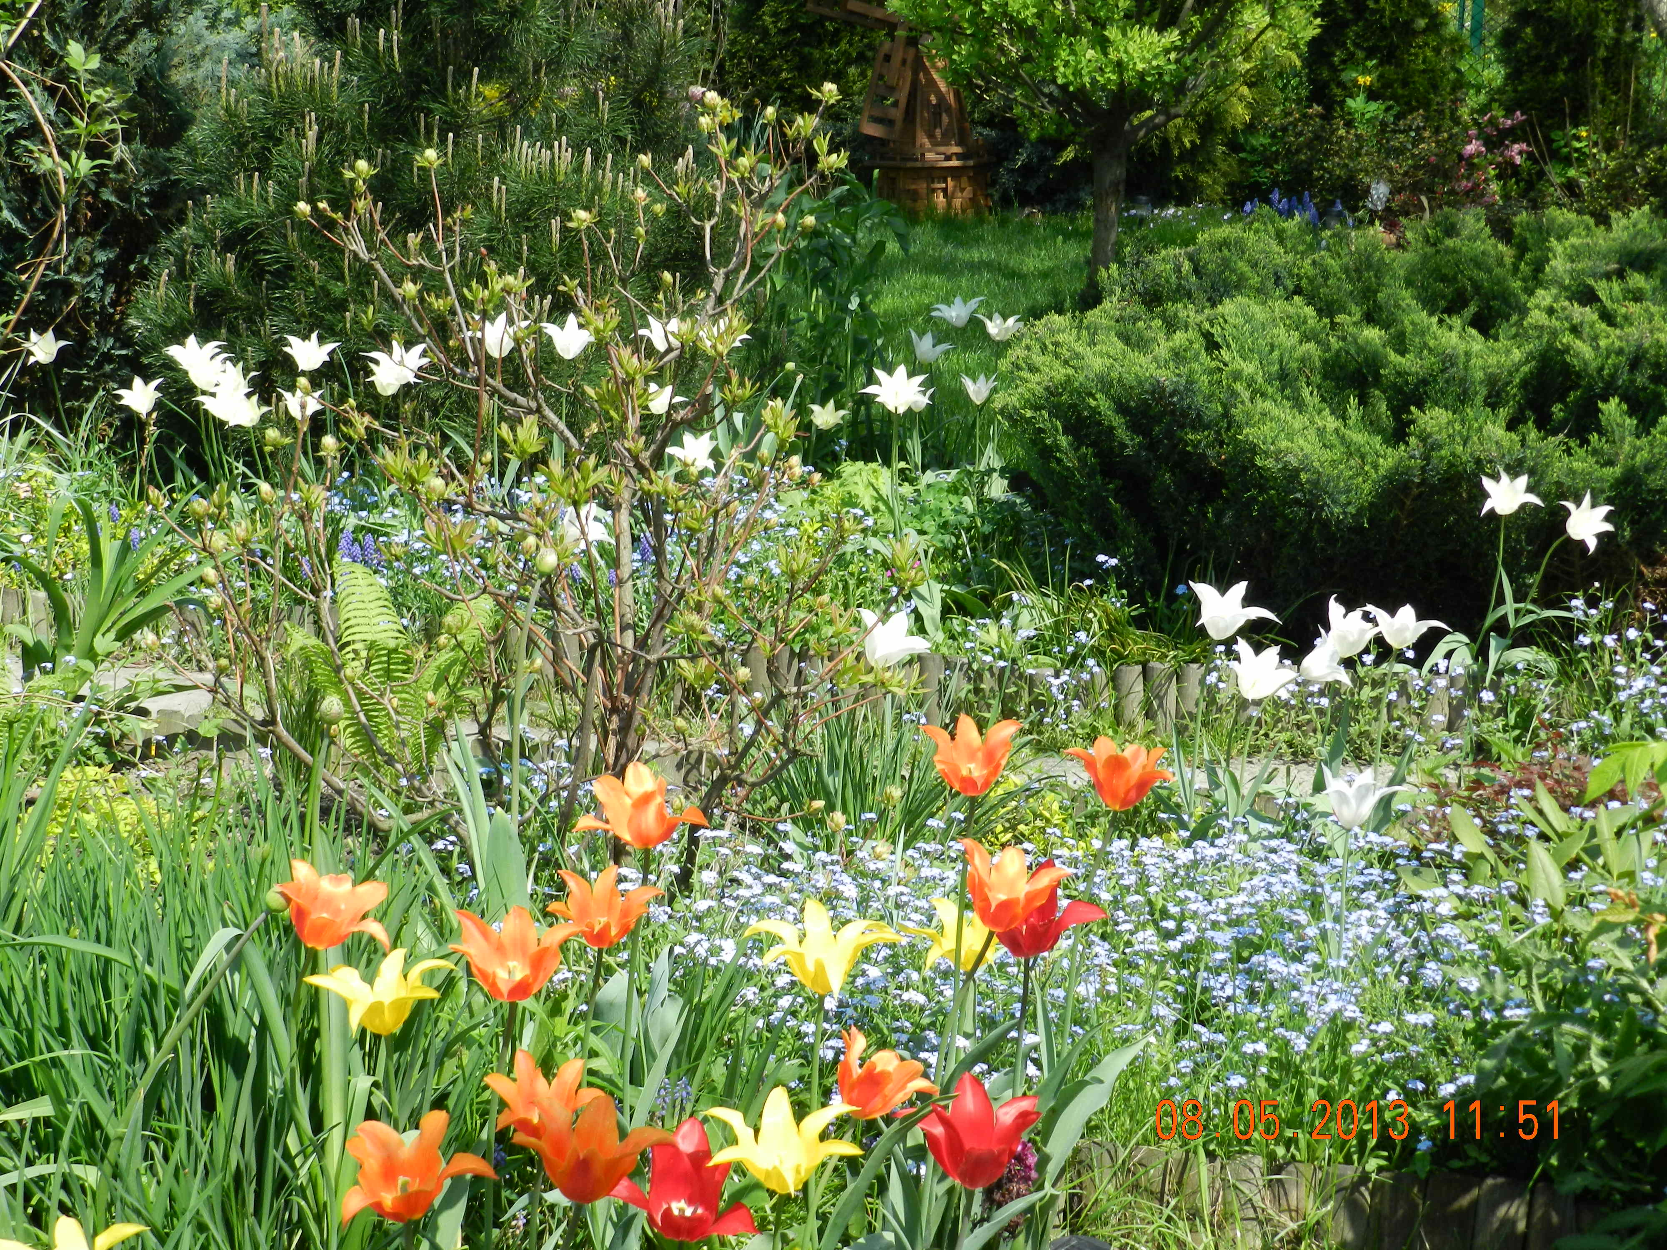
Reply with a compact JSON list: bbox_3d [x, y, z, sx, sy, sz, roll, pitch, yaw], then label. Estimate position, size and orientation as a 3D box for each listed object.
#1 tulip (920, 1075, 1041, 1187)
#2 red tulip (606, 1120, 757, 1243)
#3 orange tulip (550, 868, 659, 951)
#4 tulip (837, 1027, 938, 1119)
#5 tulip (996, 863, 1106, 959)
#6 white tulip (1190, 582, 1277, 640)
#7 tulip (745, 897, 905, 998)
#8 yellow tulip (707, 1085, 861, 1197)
[{"bbox_3d":[0.117,0.403,2.300,0.097,0.084,0.093,0,13,0],"label":"tulip"},{"bbox_3d":[-0.118,0.435,2.270,0.114,0.083,0.108,0,15,0],"label":"red tulip"},{"bbox_3d":[-0.225,0.277,2.840,0.111,0.075,0.105,0,15,0],"label":"orange tulip"},{"bbox_3d":[0.047,0.390,2.520,0.092,0.076,0.092,10,15,-3],"label":"tulip"},{"bbox_3d":[0.207,0.282,2.820,0.112,0.085,0.105,0,15,0],"label":"tulip"},{"bbox_3d":[0.534,-0.020,3.850,0.113,0.078,0.108,0,15,0],"label":"white tulip"},{"bbox_3d":[-0.010,0.269,2.400,0.131,0.072,0.124,0,13,0],"label":"tulip"},{"bbox_3d":[-0.038,0.401,2.250,0.123,0.069,0.117,0,13,0],"label":"yellow tulip"}]

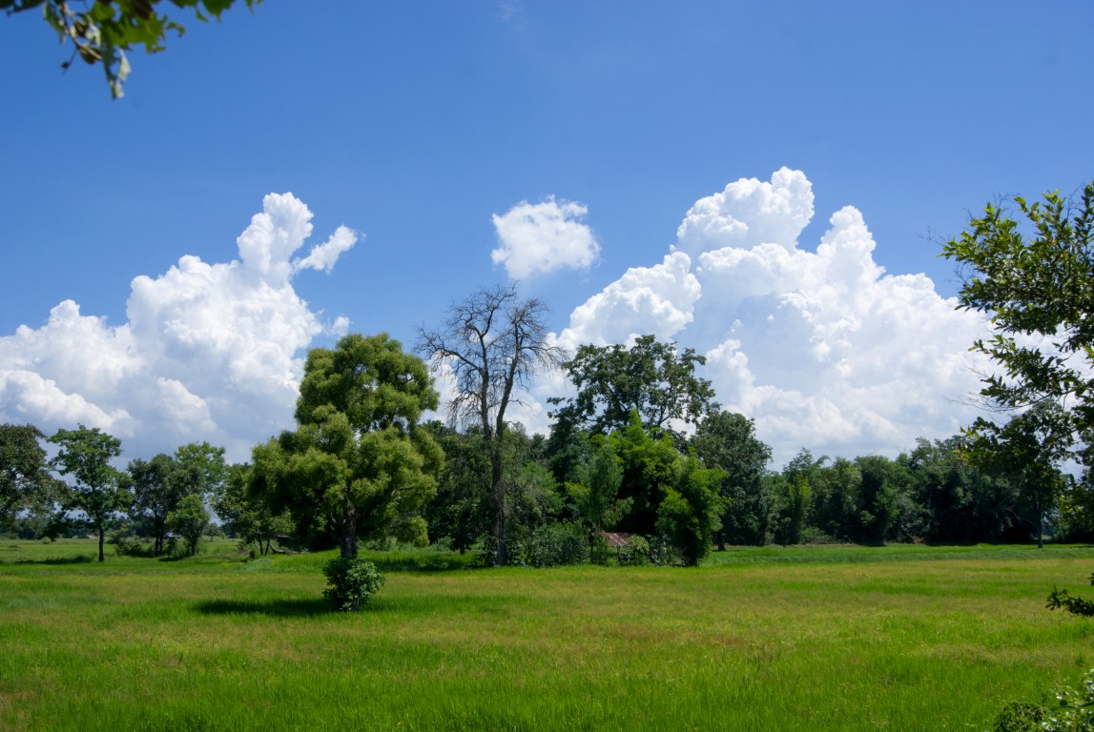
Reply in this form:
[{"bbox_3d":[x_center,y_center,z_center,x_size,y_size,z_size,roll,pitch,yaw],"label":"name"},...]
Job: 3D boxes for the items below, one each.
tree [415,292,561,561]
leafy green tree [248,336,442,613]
[{"bbox_3d":[-3.333,3.471,77.000,8.850,17.050,7.960,0,-7,0],"label":"tree"},{"bbox_3d":[-5.827,2.982,37.000,5.630,8.020,5.350,0,-7,0],"label":"leafy green tree"}]

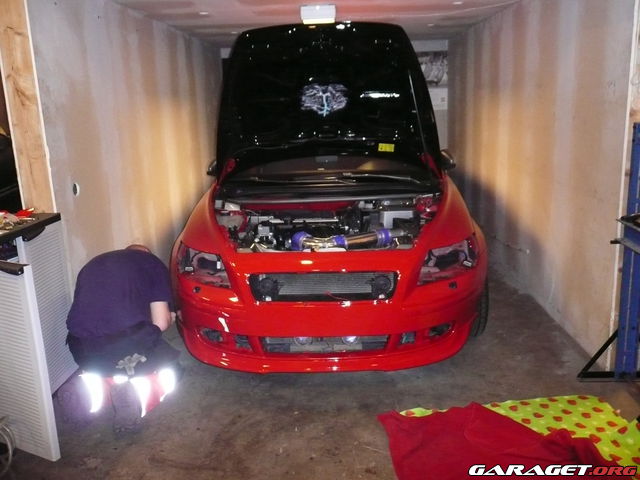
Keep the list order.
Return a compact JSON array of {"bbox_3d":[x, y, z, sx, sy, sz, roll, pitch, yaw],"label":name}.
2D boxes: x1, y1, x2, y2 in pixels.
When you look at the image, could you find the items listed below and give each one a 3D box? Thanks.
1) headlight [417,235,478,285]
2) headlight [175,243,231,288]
[{"bbox_3d":[0.651,0.108,2.606,0.350,0.190,0.280,-4,13,-9],"label":"headlight"},{"bbox_3d":[-0.587,0.139,2.671,0.350,0.190,0.280,1,13,15],"label":"headlight"}]

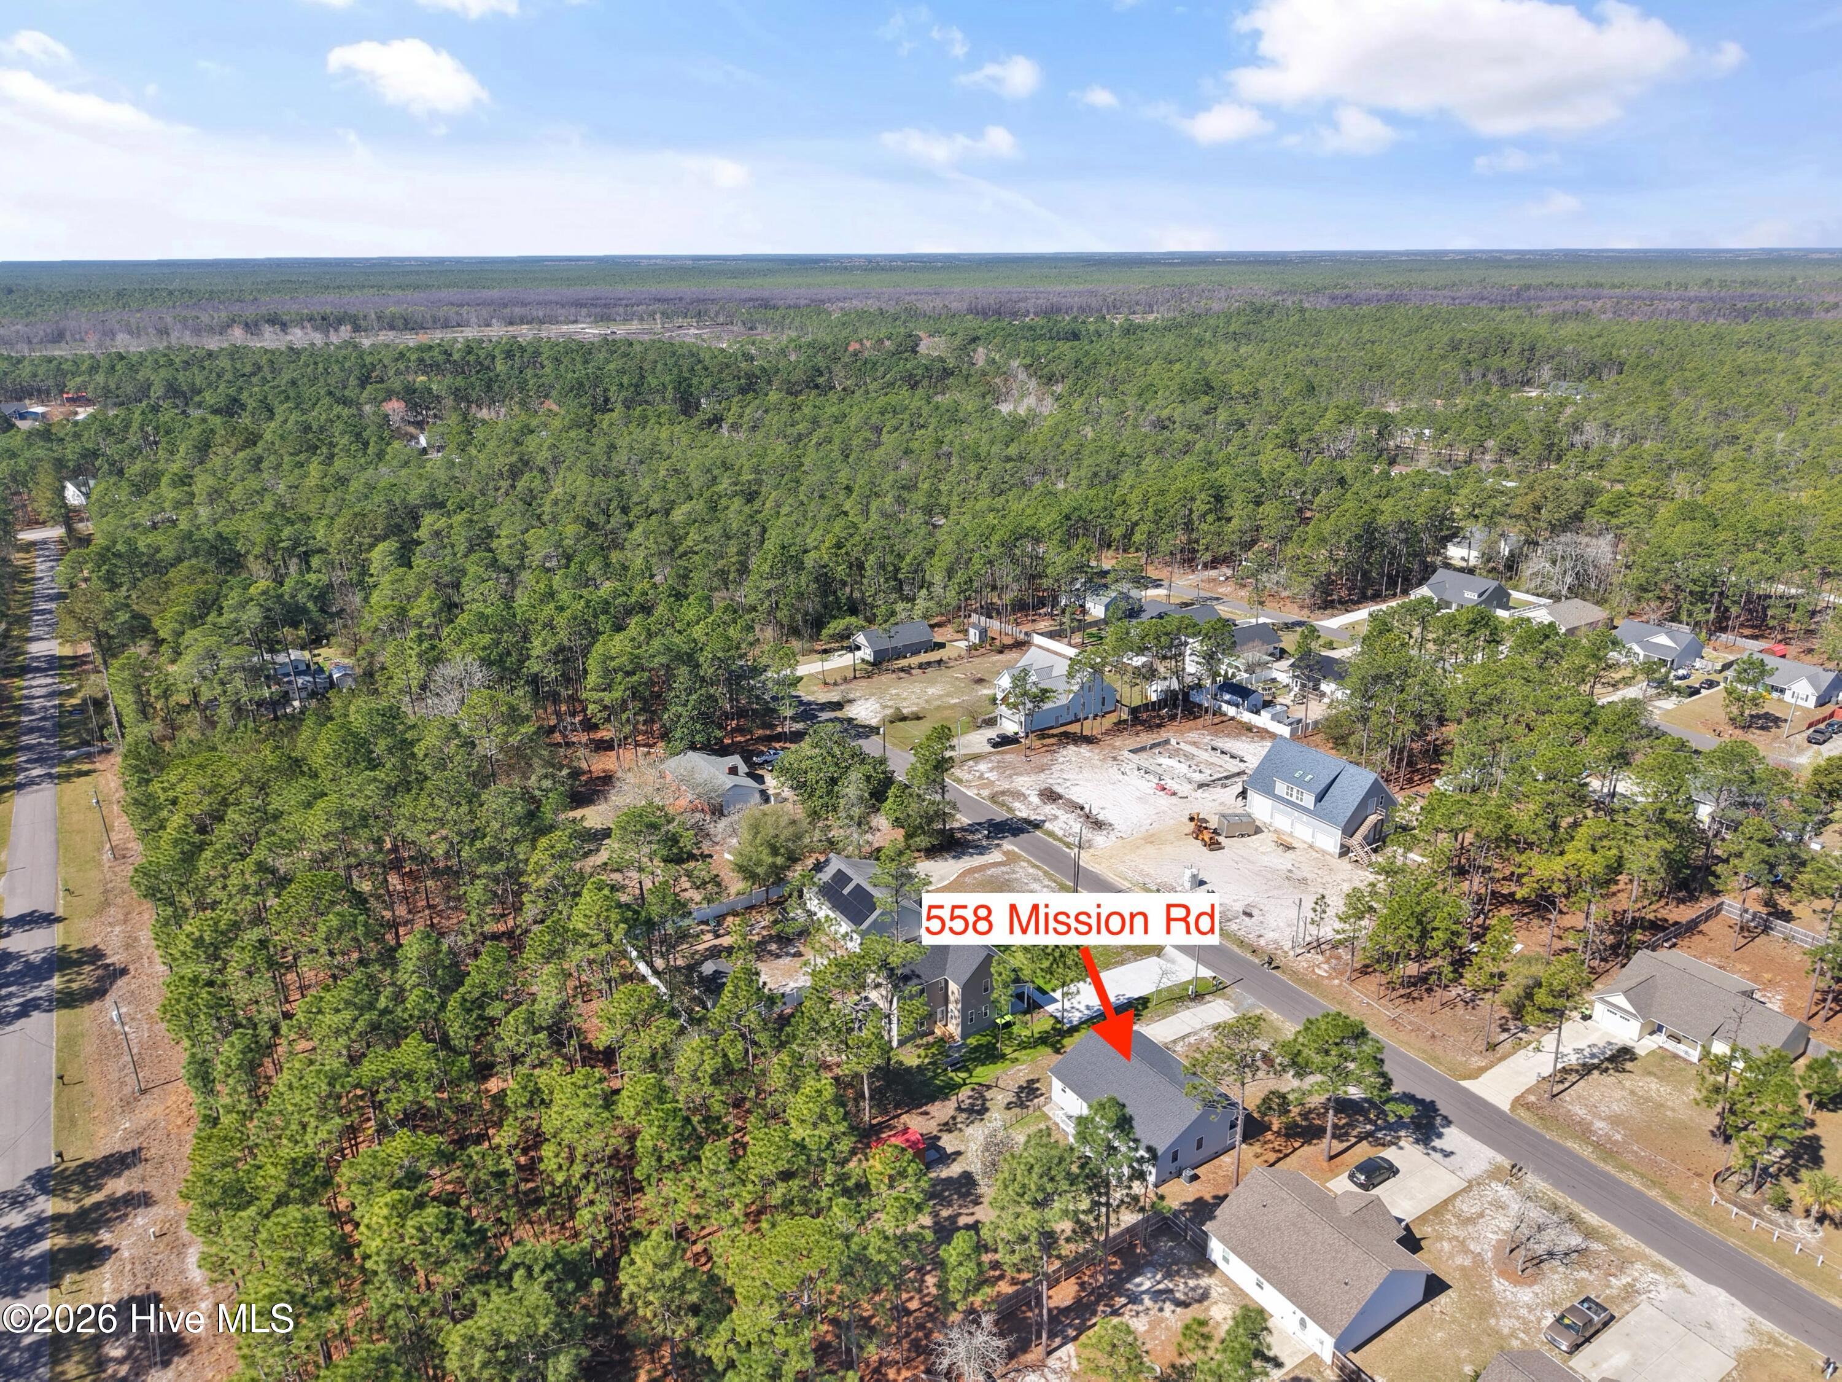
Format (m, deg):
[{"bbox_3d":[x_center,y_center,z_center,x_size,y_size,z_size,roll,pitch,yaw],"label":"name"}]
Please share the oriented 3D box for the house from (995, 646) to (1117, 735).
[{"bbox_3d":[20.585,-0.710,217.247,20.777,9.122,16.824,-13,23,-32],"label":"house"}]

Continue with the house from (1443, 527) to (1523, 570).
[{"bbox_3d":[141.063,-36.148,320.261,13.760,6.390,13.760,-11,22,-28],"label":"house"}]

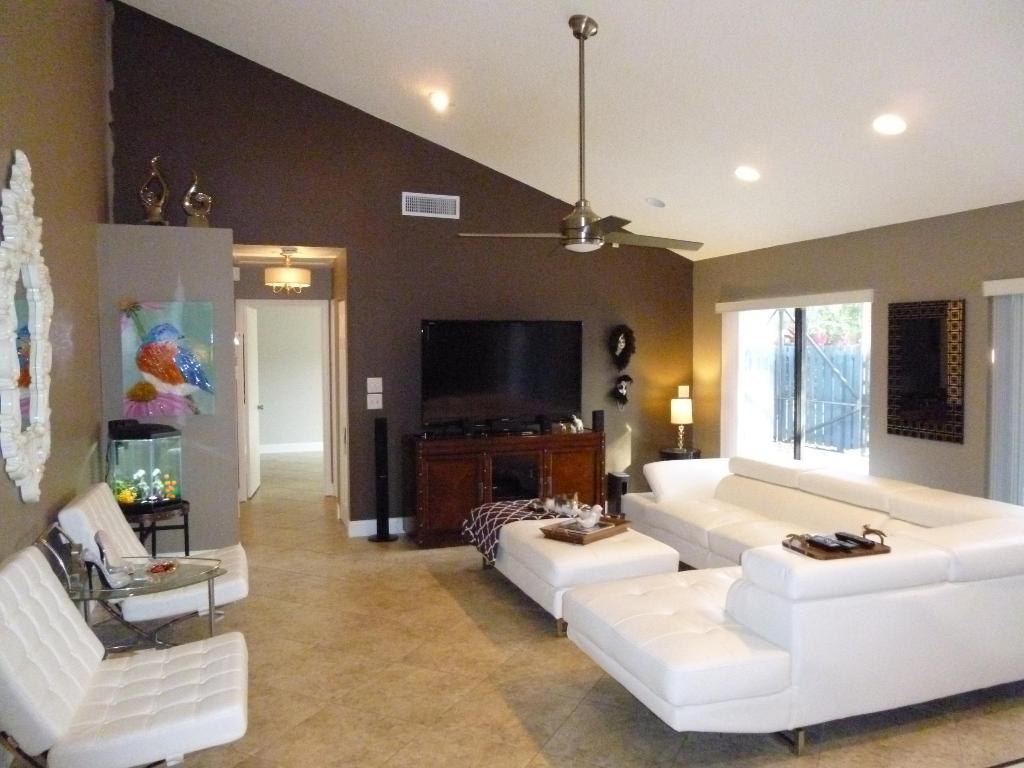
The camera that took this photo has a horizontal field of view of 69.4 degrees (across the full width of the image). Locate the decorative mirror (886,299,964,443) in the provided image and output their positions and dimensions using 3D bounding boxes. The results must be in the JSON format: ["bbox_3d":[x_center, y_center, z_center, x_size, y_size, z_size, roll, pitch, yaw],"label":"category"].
[{"bbox_3d":[2.665,-0.089,4.778,0.040,0.895,0.580,-1,3,-19],"label":"decorative mirror"}]

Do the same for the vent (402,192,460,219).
[{"bbox_3d":[-0.694,-1.530,6.350,0.505,0.196,0.025,-1,3,-20],"label":"vent"}]

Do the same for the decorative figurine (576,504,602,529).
[{"bbox_3d":[0.500,0.855,4.772,0.165,0.155,0.090,0,3,12],"label":"decorative figurine"}]

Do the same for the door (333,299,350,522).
[{"bbox_3d":[-1.520,0.267,6.606,0.050,2.020,0.740,-1,3,-20],"label":"door"}]

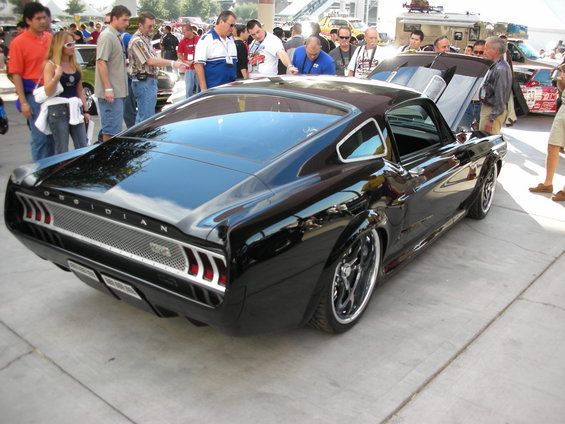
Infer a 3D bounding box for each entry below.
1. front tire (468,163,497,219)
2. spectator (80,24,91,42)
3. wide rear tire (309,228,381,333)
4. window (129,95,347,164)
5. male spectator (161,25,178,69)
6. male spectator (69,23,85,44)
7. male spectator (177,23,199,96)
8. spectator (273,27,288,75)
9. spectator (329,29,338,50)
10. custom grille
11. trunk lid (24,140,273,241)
[{"bbox_3d":[1.903,-0.245,5.578,0.240,0.625,0.625,13,21,32],"label":"front tire"},{"bbox_3d":[-6.399,-5.222,18.764,0.420,1.760,0.520,9,19,22],"label":"spectator"},{"bbox_3d":[0.296,0.322,3.243,0.290,0.676,0.676,13,20,32],"label":"wide rear tire"},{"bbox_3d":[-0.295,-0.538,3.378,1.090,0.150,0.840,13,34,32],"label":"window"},{"bbox_3d":[-3.225,-4.426,16.465,0.540,1.770,0.400,-11,21,-35],"label":"male spectator"},{"bbox_3d":[-6.150,-4.755,17.265,0.450,1.770,0.520,0,18,-6],"label":"male spectator"},{"bbox_3d":[-1.602,-2.322,9.852,0.540,1.750,0.380,12,19,28],"label":"male spectator"},{"bbox_3d":[-0.073,-2.235,9.753,0.360,1.750,0.540,-13,23,-41],"label":"spectator"},{"bbox_3d":[0.897,-2.454,10.558,0.360,1.770,0.520,-8,19,-29],"label":"spectator"},{"bbox_3d":[-0.833,0.112,2.777,1.470,0.190,0.100,13,20,32],"label":"custom grille"},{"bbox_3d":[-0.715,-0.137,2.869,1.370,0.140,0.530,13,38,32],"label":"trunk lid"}]

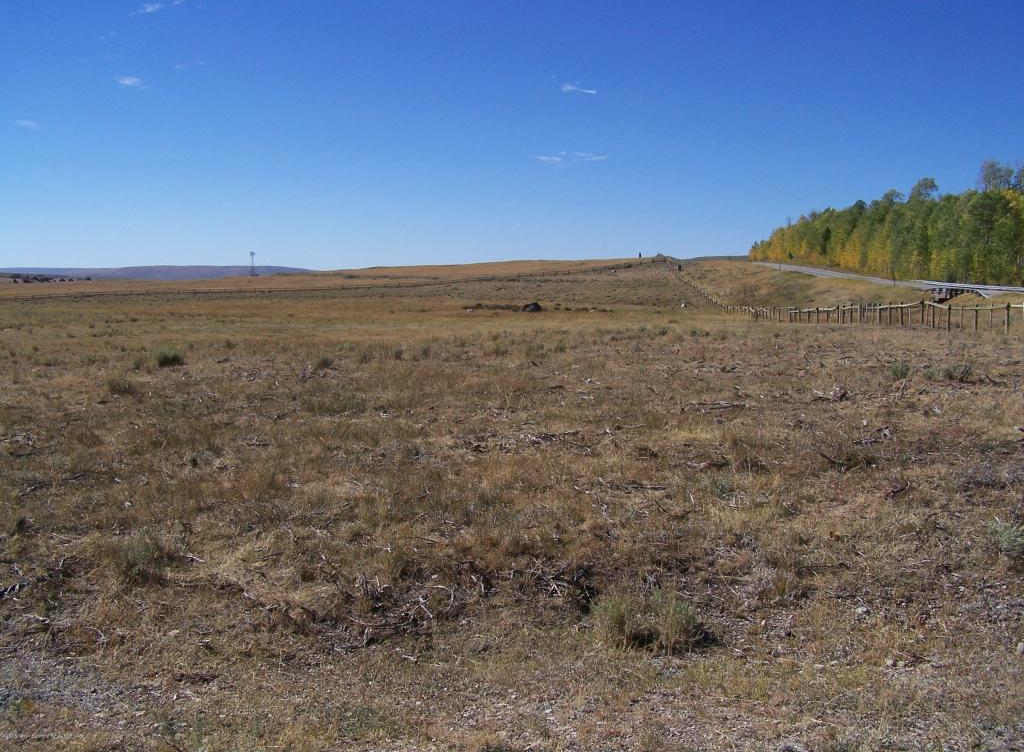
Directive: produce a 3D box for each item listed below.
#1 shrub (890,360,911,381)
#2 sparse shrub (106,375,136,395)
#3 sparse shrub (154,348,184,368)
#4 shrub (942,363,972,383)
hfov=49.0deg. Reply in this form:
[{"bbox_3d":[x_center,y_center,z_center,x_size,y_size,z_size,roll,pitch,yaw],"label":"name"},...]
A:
[{"bbox_3d":[6.705,-0.091,19.400,0.345,0.323,0.345,0,5,0],"label":"shrub"},{"bbox_3d":[-5.902,0.132,17.000,0.446,0.283,0.402,0,5,0],"label":"sparse shrub"},{"bbox_3d":[-6.947,-0.360,22.800,0.608,0.380,0.548,0,5,0],"label":"sparse shrub"},{"bbox_3d":[7.530,-0.055,19.000,0.507,0.316,0.456,0,5,0],"label":"shrub"}]

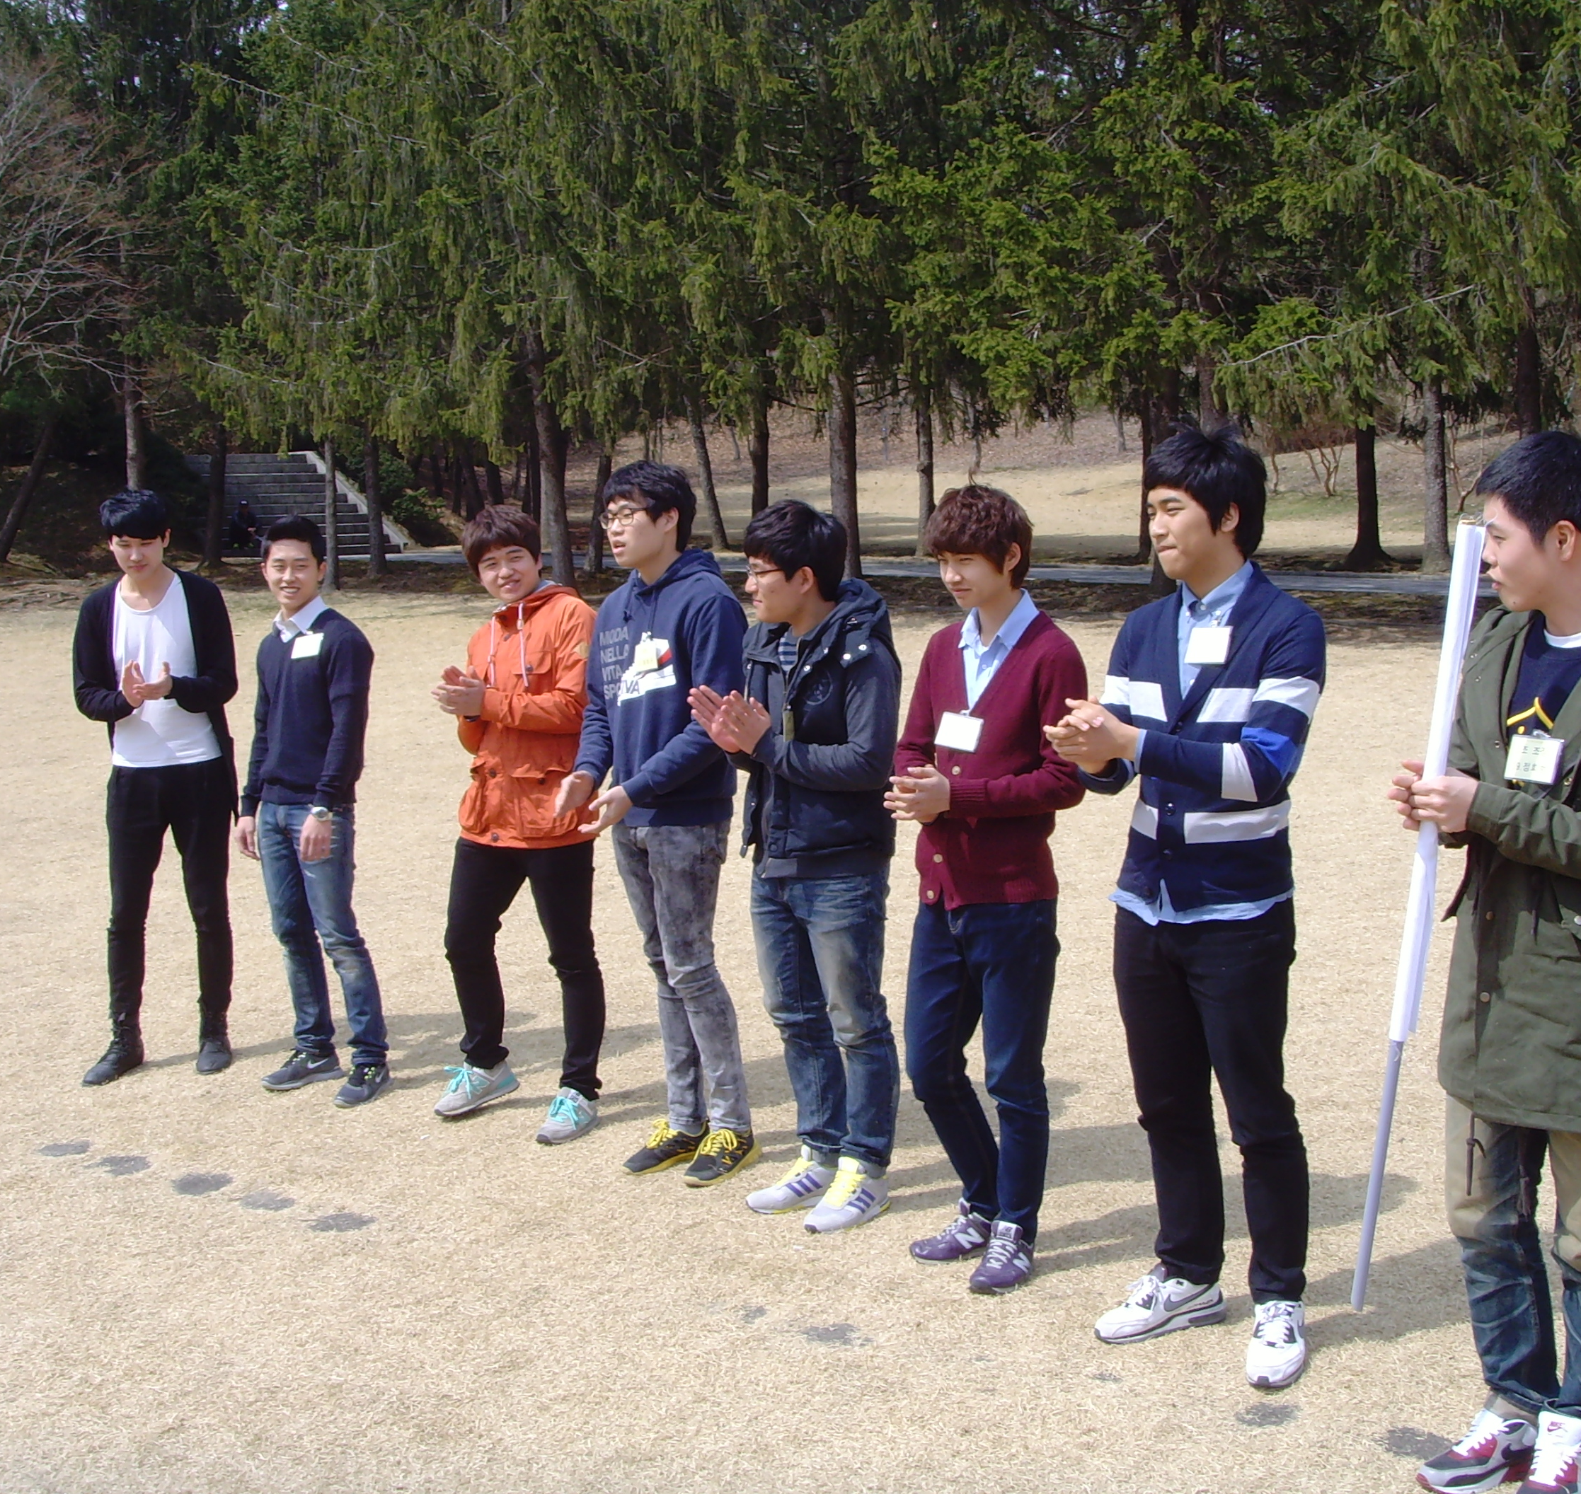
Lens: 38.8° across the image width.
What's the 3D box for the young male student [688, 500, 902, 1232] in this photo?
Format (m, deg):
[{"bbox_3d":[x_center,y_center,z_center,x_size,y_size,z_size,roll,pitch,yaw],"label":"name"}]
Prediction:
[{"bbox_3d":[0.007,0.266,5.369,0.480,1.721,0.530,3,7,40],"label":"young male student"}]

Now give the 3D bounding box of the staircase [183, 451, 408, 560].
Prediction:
[{"bbox_3d":[-9.226,-4.229,38.926,3.800,1.850,3.200,-6,7,-40],"label":"staircase"}]

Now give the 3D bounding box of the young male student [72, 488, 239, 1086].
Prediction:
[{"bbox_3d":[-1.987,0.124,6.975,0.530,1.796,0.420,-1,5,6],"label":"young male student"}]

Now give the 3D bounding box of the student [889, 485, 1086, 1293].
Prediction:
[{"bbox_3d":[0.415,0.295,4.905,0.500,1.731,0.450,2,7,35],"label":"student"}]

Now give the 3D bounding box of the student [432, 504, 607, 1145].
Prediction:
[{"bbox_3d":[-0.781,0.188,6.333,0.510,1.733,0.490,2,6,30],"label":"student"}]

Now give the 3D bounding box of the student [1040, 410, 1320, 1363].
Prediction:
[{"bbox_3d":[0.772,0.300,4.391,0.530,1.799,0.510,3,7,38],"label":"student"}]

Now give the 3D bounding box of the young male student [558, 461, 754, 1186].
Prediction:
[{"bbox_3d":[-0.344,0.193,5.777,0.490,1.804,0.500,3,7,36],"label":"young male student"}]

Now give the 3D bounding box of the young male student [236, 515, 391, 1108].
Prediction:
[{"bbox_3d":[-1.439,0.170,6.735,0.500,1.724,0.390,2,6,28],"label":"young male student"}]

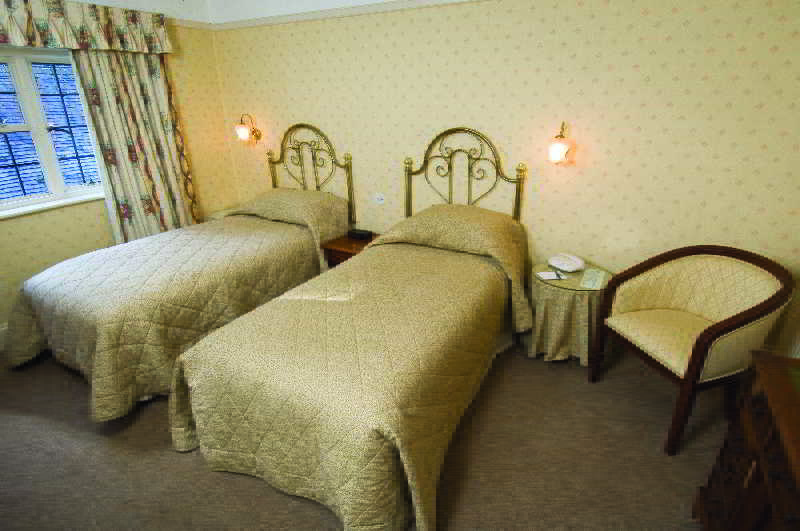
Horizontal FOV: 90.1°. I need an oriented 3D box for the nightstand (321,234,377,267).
[{"bbox_3d":[-0.293,0.030,3.416,0.450,0.480,0.460,9,25,23],"label":"nightstand"}]

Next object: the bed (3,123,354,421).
[{"bbox_3d":[-1.396,-0.220,2.883,1.020,1.370,2.120,12,26,28],"label":"bed"}]

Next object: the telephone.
[{"bbox_3d":[1.110,-0.029,2.661,0.155,0.075,0.200,-19,29,-36],"label":"telephone"}]

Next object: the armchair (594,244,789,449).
[{"bbox_3d":[1.512,0.397,2.065,0.660,0.800,0.610,-6,23,-12],"label":"armchair"}]

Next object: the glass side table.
[{"bbox_3d":[1.119,0.287,2.677,0.540,0.540,0.540,9,25,23],"label":"glass side table"}]

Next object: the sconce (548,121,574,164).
[{"bbox_3d":[1.050,-0.799,2.604,0.125,0.245,0.230,9,25,23],"label":"sconce"}]

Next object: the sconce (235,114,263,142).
[{"bbox_3d":[-1.386,-1.240,3.642,0.125,0.235,0.230,9,25,23],"label":"sconce"}]

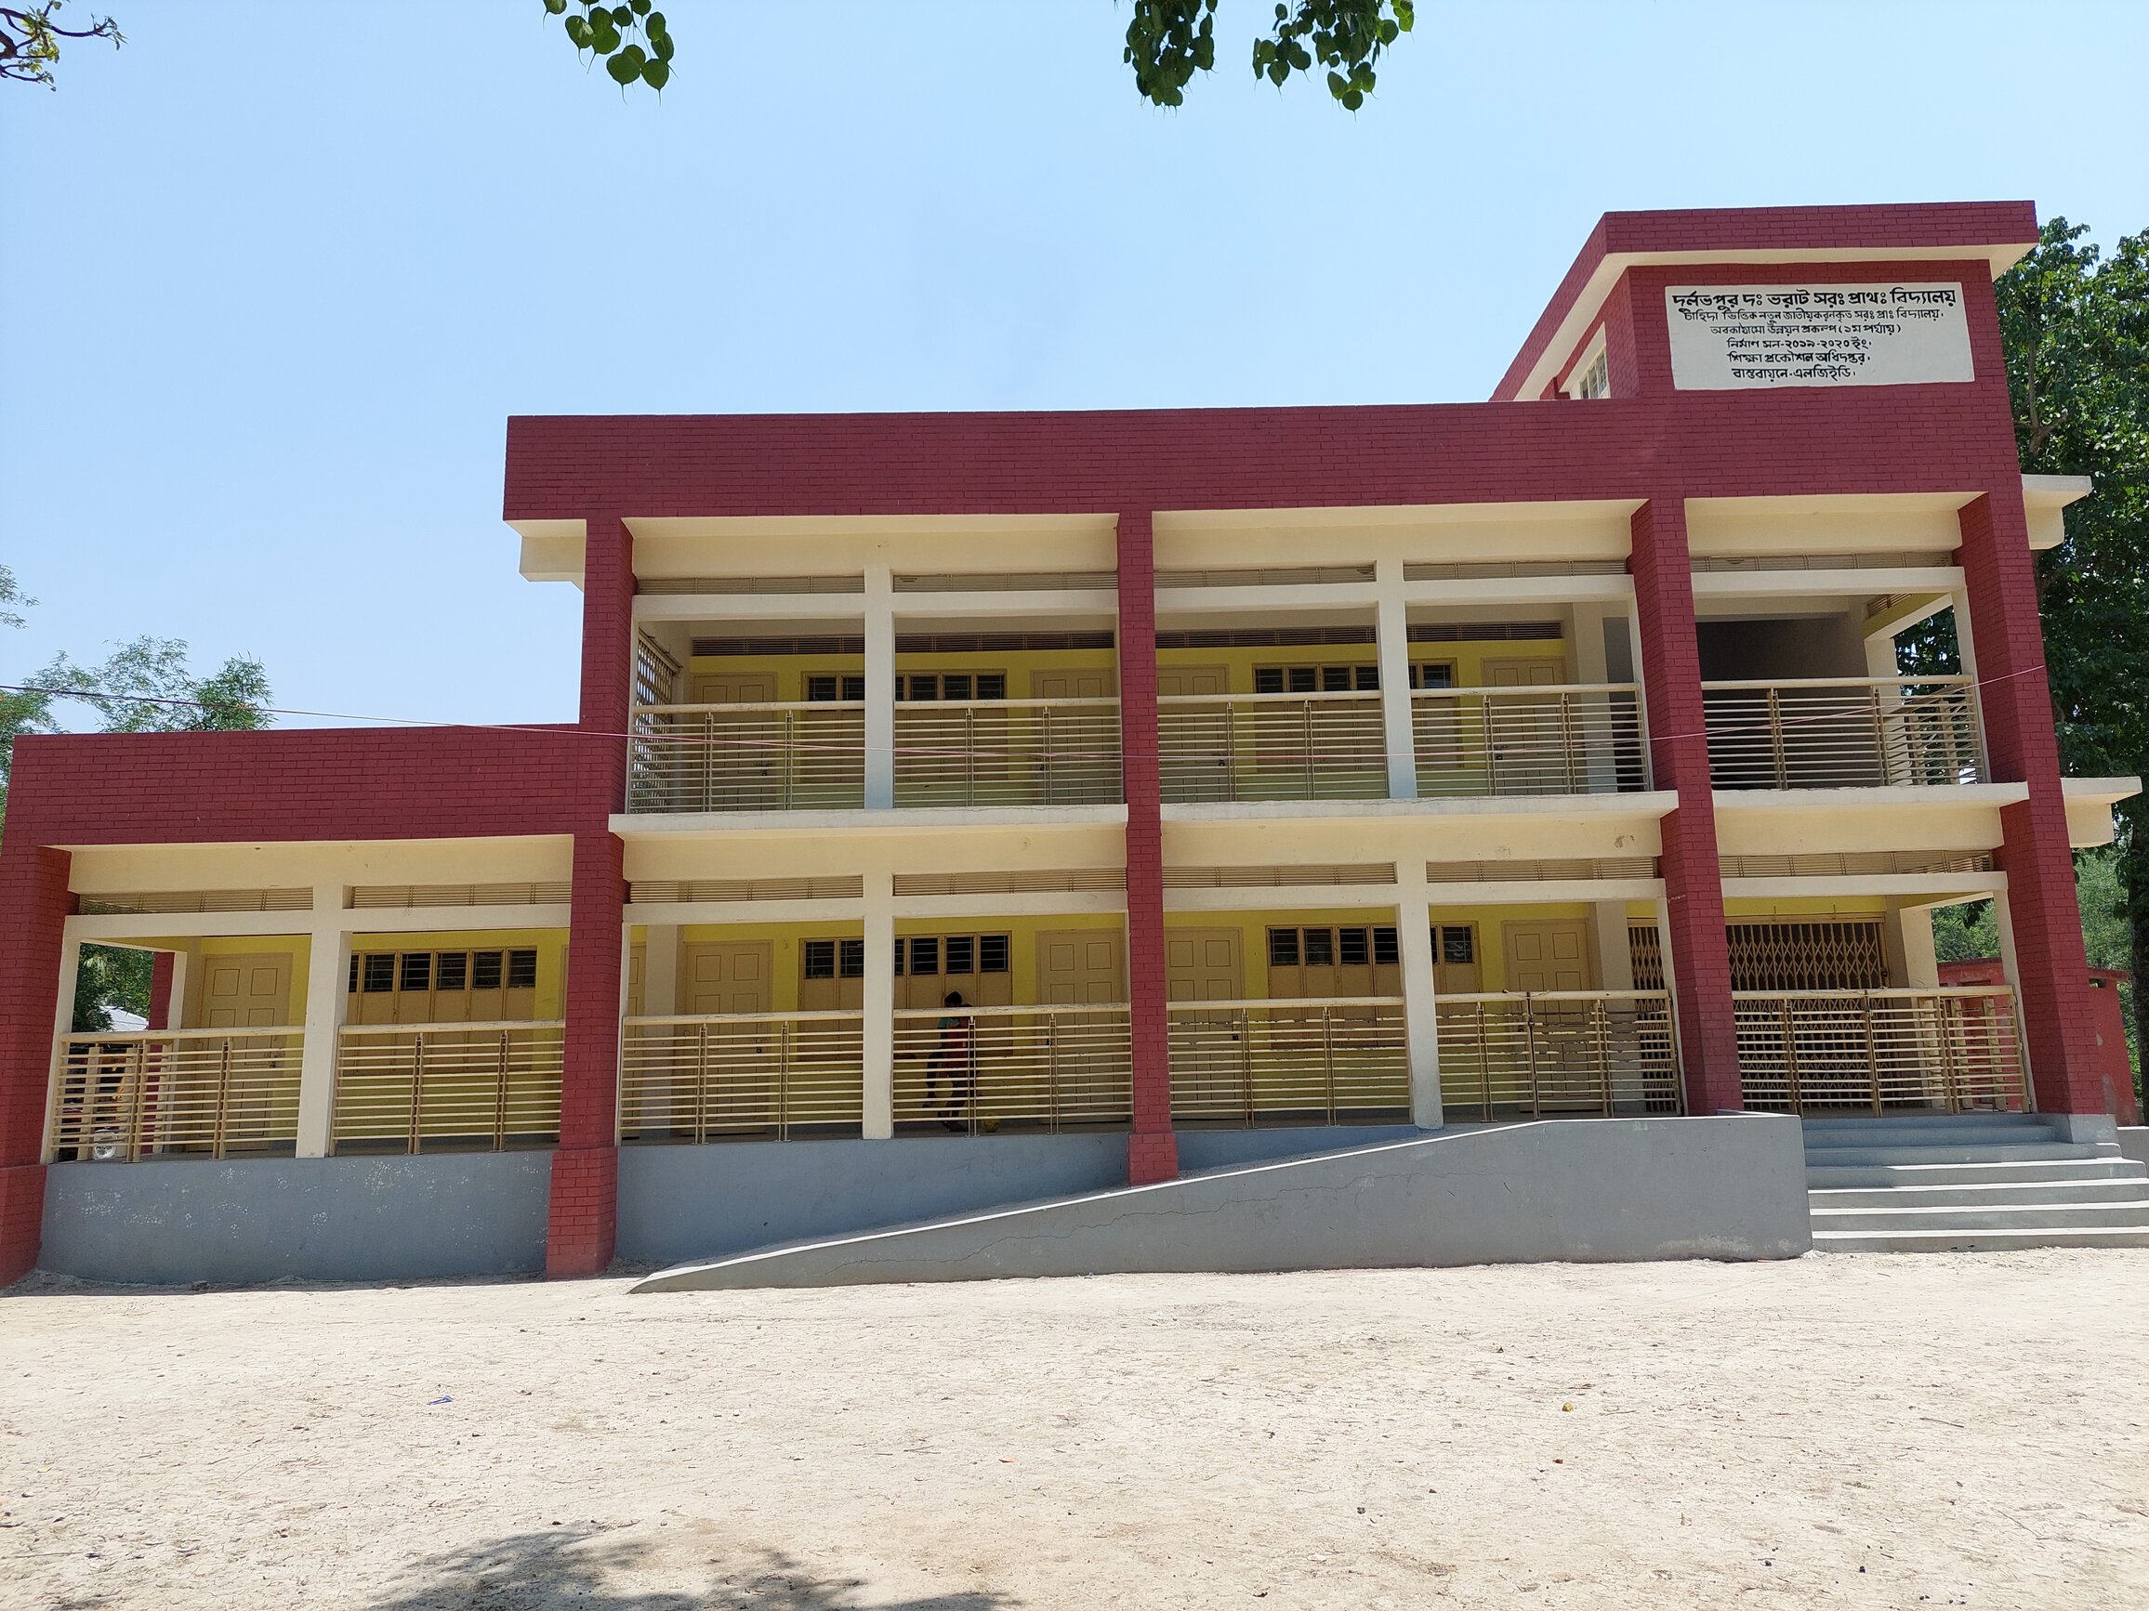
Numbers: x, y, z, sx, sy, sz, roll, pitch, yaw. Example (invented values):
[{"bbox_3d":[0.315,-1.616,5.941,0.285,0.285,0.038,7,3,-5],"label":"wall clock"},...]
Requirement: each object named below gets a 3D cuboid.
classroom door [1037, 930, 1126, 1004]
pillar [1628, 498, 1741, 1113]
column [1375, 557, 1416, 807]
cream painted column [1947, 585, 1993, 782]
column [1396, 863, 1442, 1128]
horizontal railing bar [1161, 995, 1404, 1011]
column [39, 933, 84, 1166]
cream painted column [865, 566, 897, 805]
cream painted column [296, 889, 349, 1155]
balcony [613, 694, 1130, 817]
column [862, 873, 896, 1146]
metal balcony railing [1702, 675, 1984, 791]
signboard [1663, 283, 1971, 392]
[{"bbox_3d":[0.095,2.445,16.489,0.960,2.119,0.060,-1,-10,0],"label":"classroom door"},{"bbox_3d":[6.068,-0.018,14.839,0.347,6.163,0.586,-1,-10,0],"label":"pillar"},{"bbox_3d":[3.316,-1.263,15.418,0.279,2.617,0.257,-1,-10,0],"label":"column"},{"bbox_3d":[9.442,-1.219,15.434,0.286,2.245,0.265,-1,-10,0],"label":"cream painted column"},{"bbox_3d":[3.323,1.839,14.419,0.261,2.512,0.250,-1,-10,0],"label":"column"},{"bbox_3d":[2.027,1.916,14.401,2.291,0.078,0.075,-1,-10,0],"label":"horizontal railing bar"},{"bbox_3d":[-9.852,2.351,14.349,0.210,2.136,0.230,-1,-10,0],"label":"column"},{"bbox_3d":[-2.003,-1.151,15.387,0.286,2.617,0.257,-1,-10,0],"label":"cream painted column"},{"bbox_3d":[-7.219,2.076,14.402,0.273,2.598,0.250,-1,-10,0],"label":"cream painted column"},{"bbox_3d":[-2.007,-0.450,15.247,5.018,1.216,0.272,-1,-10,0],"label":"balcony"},{"bbox_3d":[-1.874,1.935,14.414,0.287,2.508,0.250,-1,-10,0],"label":"column"},{"bbox_3d":[7.768,-0.698,15.283,3.082,1.244,0.080,-1,-10,0],"label":"metal balcony railing"},{"bbox_3d":[7.484,-4.720,14.951,2.985,1.089,0.040,-1,-10,0],"label":"signboard"}]

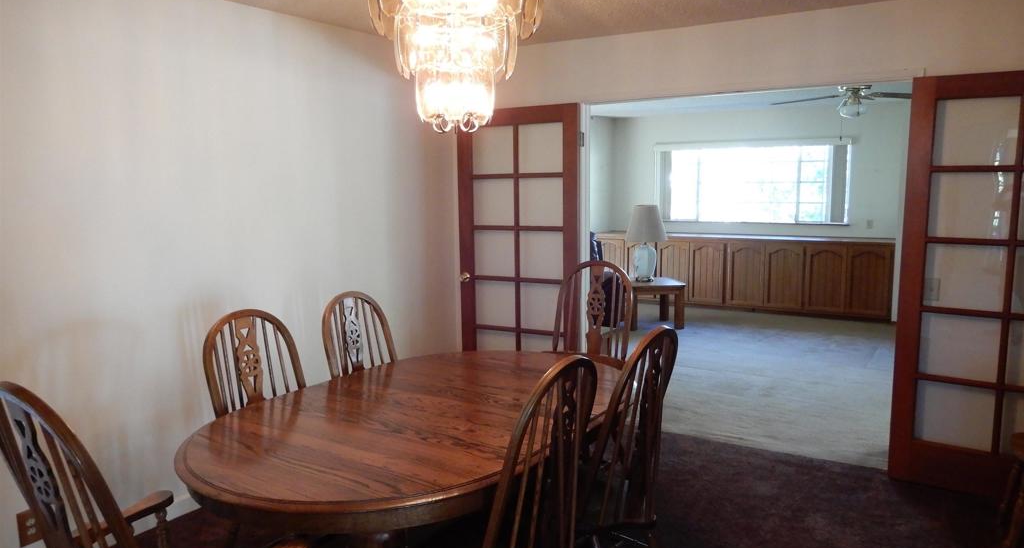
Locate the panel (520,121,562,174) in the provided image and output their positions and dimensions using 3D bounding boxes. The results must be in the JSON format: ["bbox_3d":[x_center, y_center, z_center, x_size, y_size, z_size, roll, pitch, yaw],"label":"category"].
[{"bbox_3d":[0.186,-0.815,4.625,0.320,0.320,0.015,3,8,27],"label":"panel"}]

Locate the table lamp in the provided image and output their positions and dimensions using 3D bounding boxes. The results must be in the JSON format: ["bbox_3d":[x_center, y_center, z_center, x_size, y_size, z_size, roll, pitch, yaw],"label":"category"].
[{"bbox_3d":[1.442,-0.331,7.641,0.450,0.800,0.450,1,8,11],"label":"table lamp"}]

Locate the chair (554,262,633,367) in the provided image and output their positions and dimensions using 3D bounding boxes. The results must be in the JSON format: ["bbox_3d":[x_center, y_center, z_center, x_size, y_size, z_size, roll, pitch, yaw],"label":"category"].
[{"bbox_3d":[0.345,0.530,3.618,0.560,1.120,0.600,4,9,33],"label":"chair"}]

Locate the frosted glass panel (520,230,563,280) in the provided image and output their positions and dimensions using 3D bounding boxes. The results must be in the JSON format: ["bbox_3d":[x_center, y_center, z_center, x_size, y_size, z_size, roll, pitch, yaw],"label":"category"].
[{"bbox_3d":[0.196,-0.124,4.717,0.320,0.320,0.015,3,8,27],"label":"frosted glass panel"}]

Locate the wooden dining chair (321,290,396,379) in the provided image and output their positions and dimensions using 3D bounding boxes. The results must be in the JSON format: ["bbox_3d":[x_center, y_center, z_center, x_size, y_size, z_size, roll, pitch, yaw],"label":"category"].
[{"bbox_3d":[-0.477,0.629,3.147,0.560,1.070,0.470,4,9,31],"label":"wooden dining chair"}]

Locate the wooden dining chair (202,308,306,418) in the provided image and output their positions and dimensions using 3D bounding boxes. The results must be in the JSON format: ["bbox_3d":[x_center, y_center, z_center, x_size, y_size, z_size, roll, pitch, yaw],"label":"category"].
[{"bbox_3d":[-0.803,0.690,2.718,0.560,1.070,0.470,4,9,31],"label":"wooden dining chair"}]

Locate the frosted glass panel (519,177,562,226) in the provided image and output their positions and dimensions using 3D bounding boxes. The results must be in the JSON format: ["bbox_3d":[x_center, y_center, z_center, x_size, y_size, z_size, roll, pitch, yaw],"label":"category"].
[{"bbox_3d":[0.191,-0.470,4.671,0.320,0.320,0.015,3,8,27],"label":"frosted glass panel"}]

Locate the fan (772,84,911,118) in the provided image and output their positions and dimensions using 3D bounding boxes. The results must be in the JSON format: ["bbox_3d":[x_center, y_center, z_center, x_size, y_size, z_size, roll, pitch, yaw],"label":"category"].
[{"bbox_3d":[2.934,-1.450,6.118,1.340,0.300,1.340,4,9,31],"label":"fan"}]

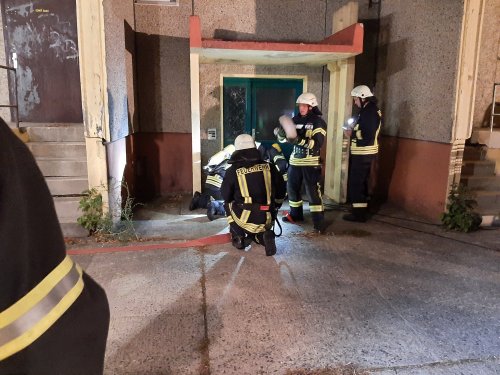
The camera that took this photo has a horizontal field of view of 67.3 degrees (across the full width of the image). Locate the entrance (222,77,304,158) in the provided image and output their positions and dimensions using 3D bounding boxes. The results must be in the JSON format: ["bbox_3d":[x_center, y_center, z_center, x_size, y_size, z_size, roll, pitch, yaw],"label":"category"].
[{"bbox_3d":[0.271,-0.980,7.240,1.600,2.100,0.200,-1,10,-8],"label":"entrance"}]

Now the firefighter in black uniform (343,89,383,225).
[{"bbox_3d":[1.597,-0.459,5.332,0.520,1.880,0.550,4,11,17],"label":"firefighter in black uniform"}]

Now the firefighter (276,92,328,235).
[{"bbox_3d":[0.691,-0.340,4.972,0.560,1.760,0.540,9,14,40],"label":"firefighter"}]

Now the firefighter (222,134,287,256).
[{"bbox_3d":[0.058,0.029,4.307,0.660,1.260,0.800,1,10,3],"label":"firefighter"}]

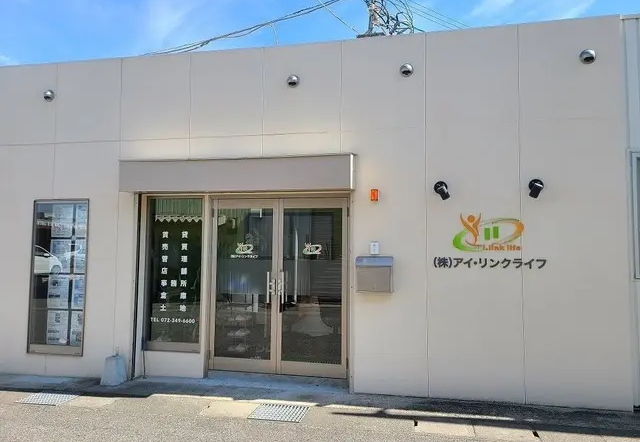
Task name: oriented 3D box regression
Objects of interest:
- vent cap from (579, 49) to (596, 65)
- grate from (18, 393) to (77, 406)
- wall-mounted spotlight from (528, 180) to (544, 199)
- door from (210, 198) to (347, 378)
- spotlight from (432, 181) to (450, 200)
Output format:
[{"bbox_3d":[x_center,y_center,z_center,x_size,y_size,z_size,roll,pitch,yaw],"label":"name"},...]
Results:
[{"bbox_3d":[2.704,-1.656,4.850,0.142,0.138,0.085,0,-4,12],"label":"vent cap"},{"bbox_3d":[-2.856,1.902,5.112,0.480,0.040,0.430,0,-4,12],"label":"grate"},{"bbox_3d":[2.171,-0.321,4.815,0.150,0.180,0.170,0,-4,12],"label":"wall-mounted spotlight"},{"bbox_3d":[-0.505,0.756,5.687,1.661,2.075,0.080,0,-4,12],"label":"door"},{"bbox_3d":[1.271,-0.314,4.998,0.150,0.180,0.170,0,-4,12],"label":"spotlight"}]

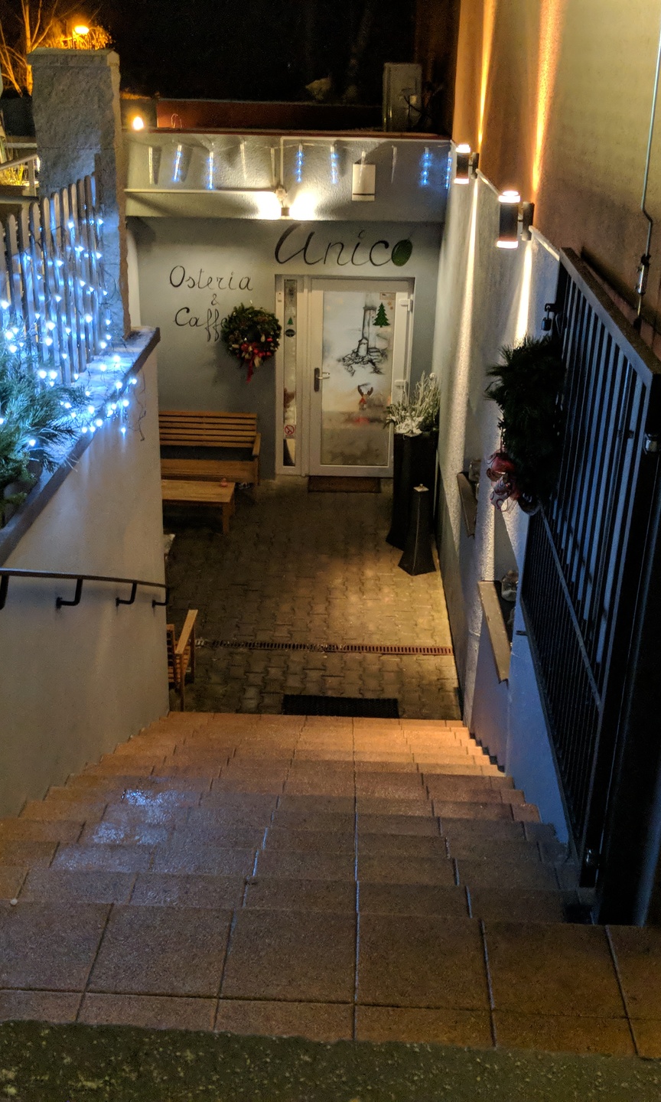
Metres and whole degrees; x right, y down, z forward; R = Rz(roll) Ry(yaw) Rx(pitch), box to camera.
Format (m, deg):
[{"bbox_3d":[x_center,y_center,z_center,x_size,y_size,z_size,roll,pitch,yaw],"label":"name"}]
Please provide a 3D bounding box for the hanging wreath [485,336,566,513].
[{"bbox_3d":[0.654,-0.433,3.929,0.200,0.630,0.560,3,23,3],"label":"hanging wreath"}]

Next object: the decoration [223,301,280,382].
[{"bbox_3d":[-0.787,-2.062,11.398,0.590,0.790,0.170,2,23,1],"label":"decoration"}]

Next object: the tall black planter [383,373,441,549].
[{"bbox_3d":[0.755,-0.806,10.382,0.390,1.600,0.390,-11,26,-26],"label":"tall black planter"}]

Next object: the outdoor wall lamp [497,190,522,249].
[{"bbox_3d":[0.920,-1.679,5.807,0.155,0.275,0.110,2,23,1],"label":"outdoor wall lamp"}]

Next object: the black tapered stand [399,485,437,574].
[{"bbox_3d":[0.784,-0.188,10.019,0.245,0.750,0.245,-10,26,-26],"label":"black tapered stand"}]

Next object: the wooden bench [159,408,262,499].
[{"bbox_3d":[-1.303,-0.896,11.382,1.220,0.860,0.660,2,23,1],"label":"wooden bench"}]

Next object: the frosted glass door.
[{"bbox_3d":[0.258,-1.734,11.927,1.000,2.070,0.080,2,23,1],"label":"frosted glass door"}]

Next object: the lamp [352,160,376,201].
[{"bbox_3d":[0.302,-3.299,10.289,0.215,0.345,0.120,3,23,2],"label":"lamp"}]

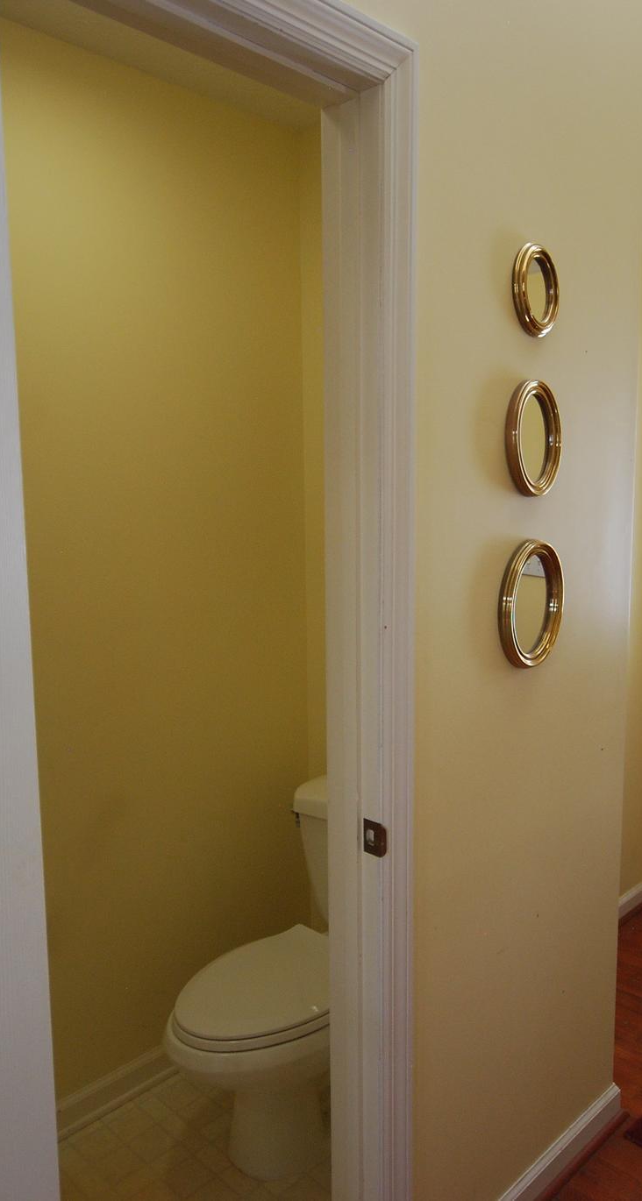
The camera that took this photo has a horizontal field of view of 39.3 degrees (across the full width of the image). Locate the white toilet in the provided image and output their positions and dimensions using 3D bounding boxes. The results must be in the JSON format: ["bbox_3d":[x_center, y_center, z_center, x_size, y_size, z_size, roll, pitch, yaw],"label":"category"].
[{"bbox_3d":[-0.026,0.886,2.083,0.450,0.720,0.760,7,10,44],"label":"white toilet"}]

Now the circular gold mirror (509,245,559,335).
[{"bbox_3d":[0.392,-0.558,1.614,0.025,0.165,0.143,7,10,44],"label":"circular gold mirror"}]

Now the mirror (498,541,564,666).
[{"bbox_3d":[0.405,0.008,1.694,0.025,0.243,0.212,7,10,44],"label":"mirror"}]

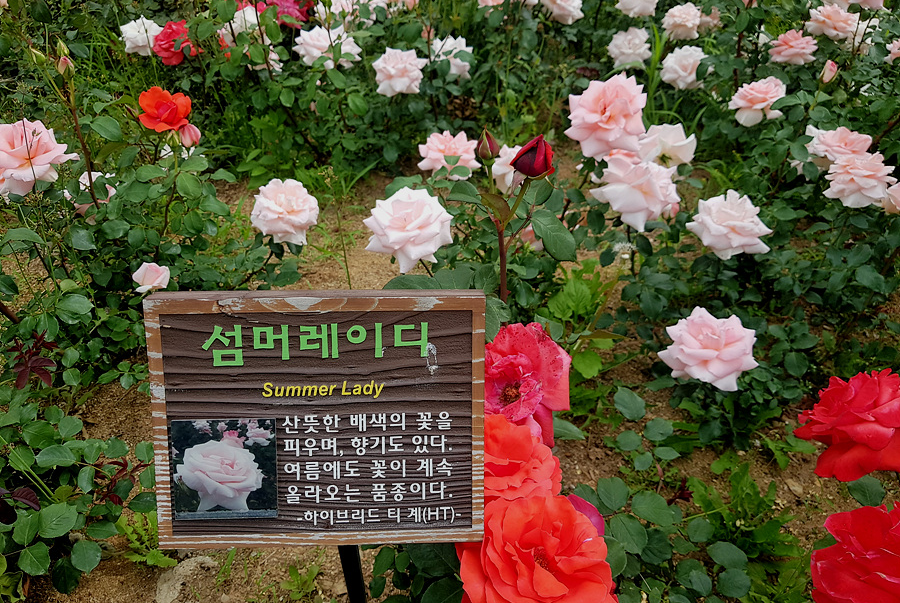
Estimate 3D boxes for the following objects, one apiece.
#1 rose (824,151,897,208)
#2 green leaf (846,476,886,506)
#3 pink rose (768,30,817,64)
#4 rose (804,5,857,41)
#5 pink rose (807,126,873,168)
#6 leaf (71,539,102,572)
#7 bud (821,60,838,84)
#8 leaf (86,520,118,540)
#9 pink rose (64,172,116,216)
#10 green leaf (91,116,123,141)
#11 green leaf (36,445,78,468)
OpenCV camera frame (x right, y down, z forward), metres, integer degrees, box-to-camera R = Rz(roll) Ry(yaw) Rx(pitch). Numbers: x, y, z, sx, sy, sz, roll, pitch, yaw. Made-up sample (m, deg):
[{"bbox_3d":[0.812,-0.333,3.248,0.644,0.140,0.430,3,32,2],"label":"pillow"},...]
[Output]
[{"bbox_3d":[0.644,-0.191,1.060,0.110,0.078,0.110,23,49,26],"label":"rose"},{"bbox_3d":[0.535,0.239,0.870,0.046,0.012,0.054,7,50,18],"label":"green leaf"},{"bbox_3d":[0.788,-0.582,1.550,0.115,0.072,0.110,19,45,20],"label":"pink rose"},{"bbox_3d":[0.807,-0.590,1.430,0.112,0.070,0.112,19,48,22],"label":"rose"},{"bbox_3d":[0.586,-0.232,1.020,0.097,0.063,0.090,9,38,11],"label":"pink rose"},{"bbox_3d":[-0.645,0.453,1.200,0.054,0.014,0.058,-17,56,-24],"label":"leaf"},{"bbox_3d":[0.786,-0.474,1.400,0.033,0.050,0.033,35,38,15],"label":"bud"},{"bbox_3d":[-0.473,0.312,0.920,0.046,0.010,0.034,5,43,0],"label":"leaf"},{"bbox_3d":[-0.628,-0.183,1.180,0.092,0.070,0.085,0,37,0],"label":"pink rose"},{"bbox_3d":[-0.533,-0.269,1.050,0.056,0.014,0.036,35,67,-4],"label":"green leaf"},{"bbox_3d":[-0.656,0.259,1.130,0.066,0.015,0.048,-4,46,-9],"label":"green leaf"}]

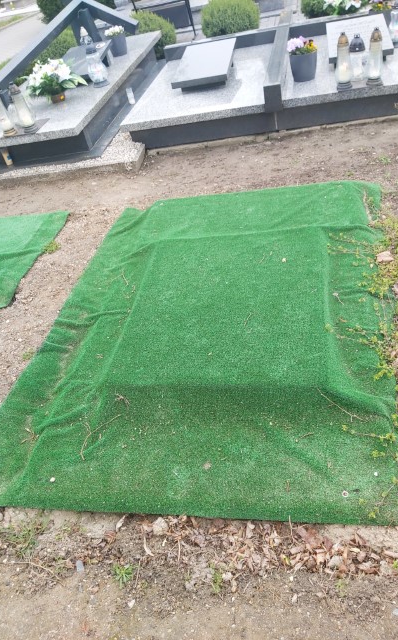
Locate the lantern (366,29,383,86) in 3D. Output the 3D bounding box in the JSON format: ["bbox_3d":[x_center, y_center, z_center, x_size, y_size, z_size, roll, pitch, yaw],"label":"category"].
[{"bbox_3d":[1.175,-1.747,3.185,0.115,0.335,0.115,-1,43,16],"label":"lantern"}]

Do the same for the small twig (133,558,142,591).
[{"bbox_3d":[-0.177,0.723,1.370,0.010,0.010,0.082,-4,42,12],"label":"small twig"}]

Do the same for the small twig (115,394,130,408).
[{"bbox_3d":[-0.288,0.297,1.790,0.035,0.025,0.085,-36,45,-23],"label":"small twig"}]

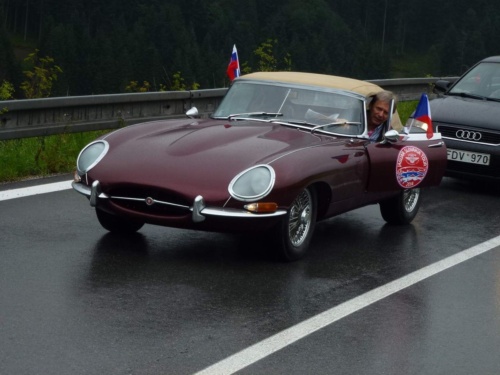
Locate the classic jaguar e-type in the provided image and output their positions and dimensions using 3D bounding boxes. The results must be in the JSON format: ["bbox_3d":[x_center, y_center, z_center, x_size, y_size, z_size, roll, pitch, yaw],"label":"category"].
[{"bbox_3d":[0.280,-0.280,10.760,1.680,1.200,4.430,9,8,23],"label":"classic jaguar e-type"}]

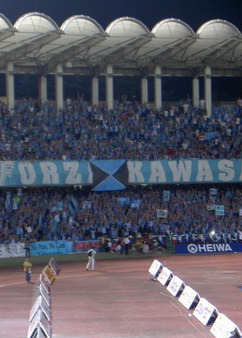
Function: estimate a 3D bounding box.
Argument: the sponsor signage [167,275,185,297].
[{"bbox_3d":[3.572,7.151,81.184,1.001,0.797,5.251,-1,0,-4],"label":"sponsor signage"}]

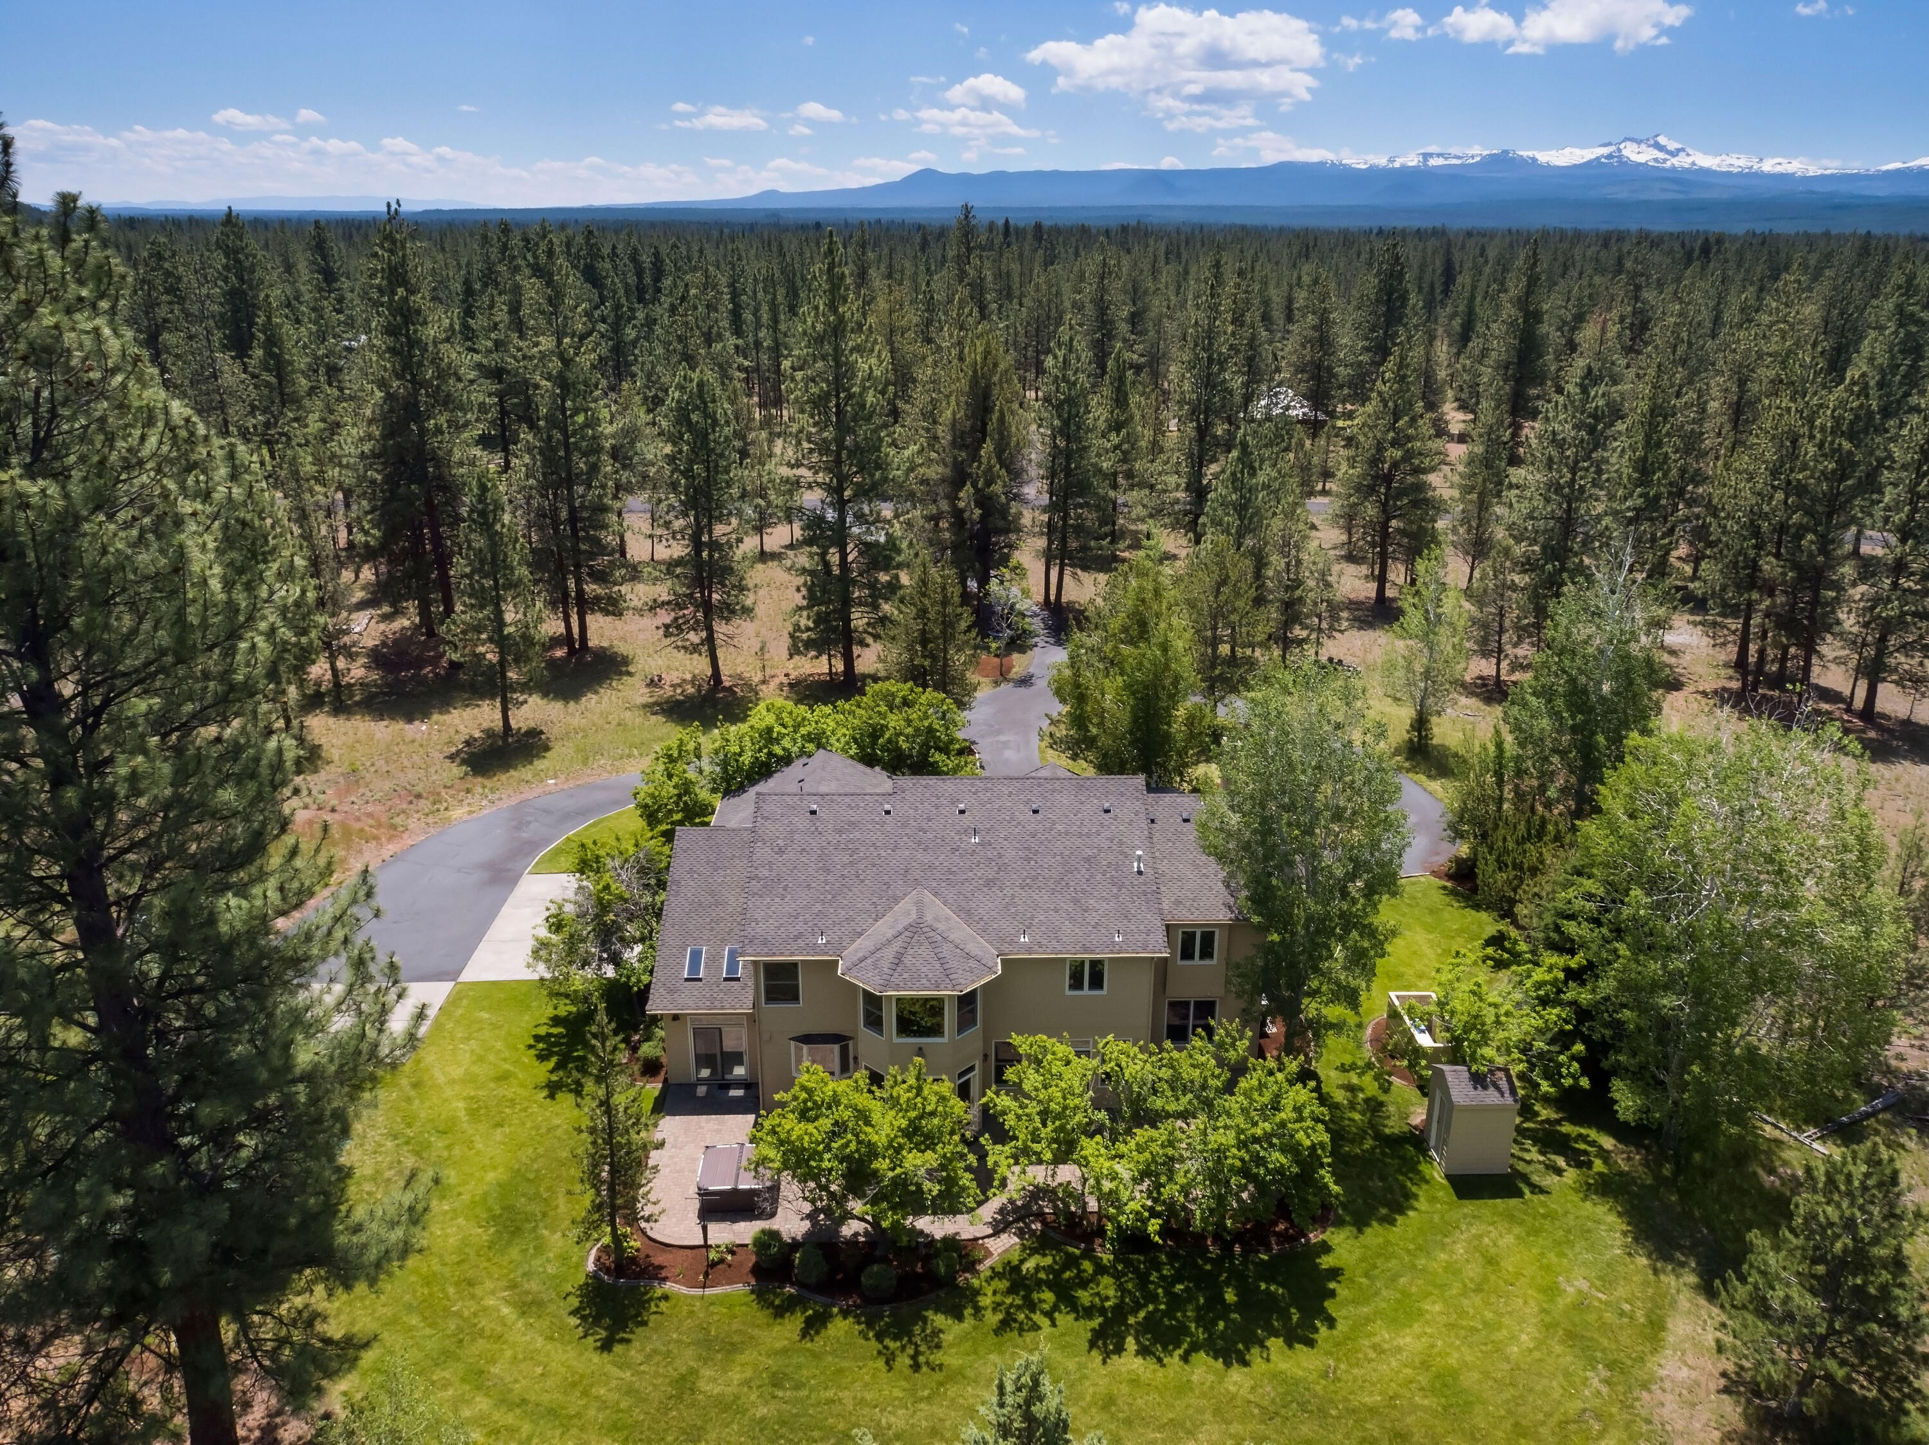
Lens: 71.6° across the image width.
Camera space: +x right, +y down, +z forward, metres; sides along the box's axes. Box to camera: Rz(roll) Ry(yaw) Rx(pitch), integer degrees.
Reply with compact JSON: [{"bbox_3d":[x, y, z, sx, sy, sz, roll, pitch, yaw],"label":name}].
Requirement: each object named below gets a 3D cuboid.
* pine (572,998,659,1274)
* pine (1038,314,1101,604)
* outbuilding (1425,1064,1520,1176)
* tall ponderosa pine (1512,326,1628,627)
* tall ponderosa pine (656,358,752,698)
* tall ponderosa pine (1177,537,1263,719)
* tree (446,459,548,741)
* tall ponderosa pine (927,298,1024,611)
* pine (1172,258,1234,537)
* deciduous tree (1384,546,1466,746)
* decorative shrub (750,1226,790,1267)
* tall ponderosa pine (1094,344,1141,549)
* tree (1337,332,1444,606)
[{"bbox_3d":[-9.200,11.090,35.149,2.050,8.600,2.050,0,21,0],"label":"pine"},{"bbox_3d":[7.331,-18.353,96.355,4.200,20.640,4.200,0,20,0],"label":"pine"},{"bbox_3d":[15.248,11.676,40.069,1.950,3.000,2.000,1,21,0],"label":"outbuilding"},{"bbox_3d":[40.533,-15.691,89.567,6.600,20.690,6.400,0,20,0],"label":"tall ponderosa pine"},{"bbox_3d":[-15.323,-11.318,78.809,5.500,19.390,5.400,0,20,0],"label":"tall ponderosa pine"},{"bbox_3d":[14.227,-5.261,74.089,5.000,10.520,5.000,1,21,0],"label":"tall ponderosa pine"},{"bbox_3d":[-24.831,-6.132,70.951,5.200,15.020,5.000,0,20,0],"label":"tree"},{"bbox_3d":[1.102,-18.130,94.110,6.400,21.720,6.200,0,20,0],"label":"tall ponderosa pine"},{"bbox_3d":[20.000,-26.672,111.901,5.000,23.800,5.000,0,21,0],"label":"pine"},{"bbox_3d":[24.150,-3.785,69.716,4.600,11.030,4.600,1,21,0],"label":"deciduous tree"},{"bbox_3d":[-5.420,14.417,36.915,1.080,1.120,1.080,0,21,0],"label":"decorative shrub"},{"bbox_3d":[13.329,-23.766,115.392,3.900,17.650,3.900,0,20,0],"label":"tall ponderosa pine"},{"bbox_3d":[30.458,-17.788,95.168,7.400,19.260,7.400,1,21,0],"label":"tree"}]

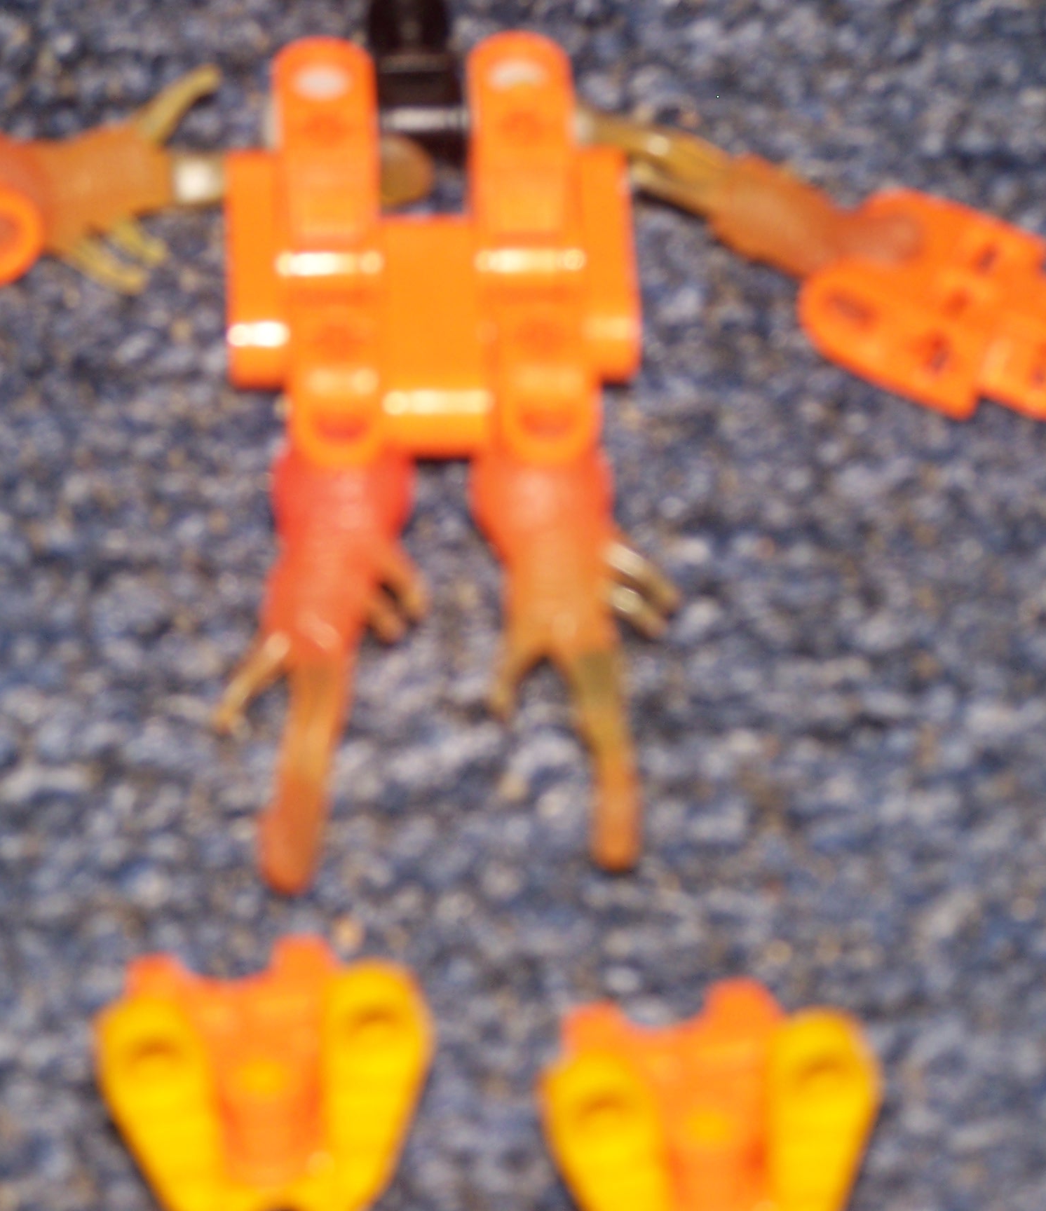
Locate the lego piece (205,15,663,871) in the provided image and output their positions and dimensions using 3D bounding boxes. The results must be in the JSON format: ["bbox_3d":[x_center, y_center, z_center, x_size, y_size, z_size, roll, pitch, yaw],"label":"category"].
[{"bbox_3d":[-0.006,-0.014,0.522,0.036,0.019,0.079,-1,49,-1],"label":"lego piece"}]

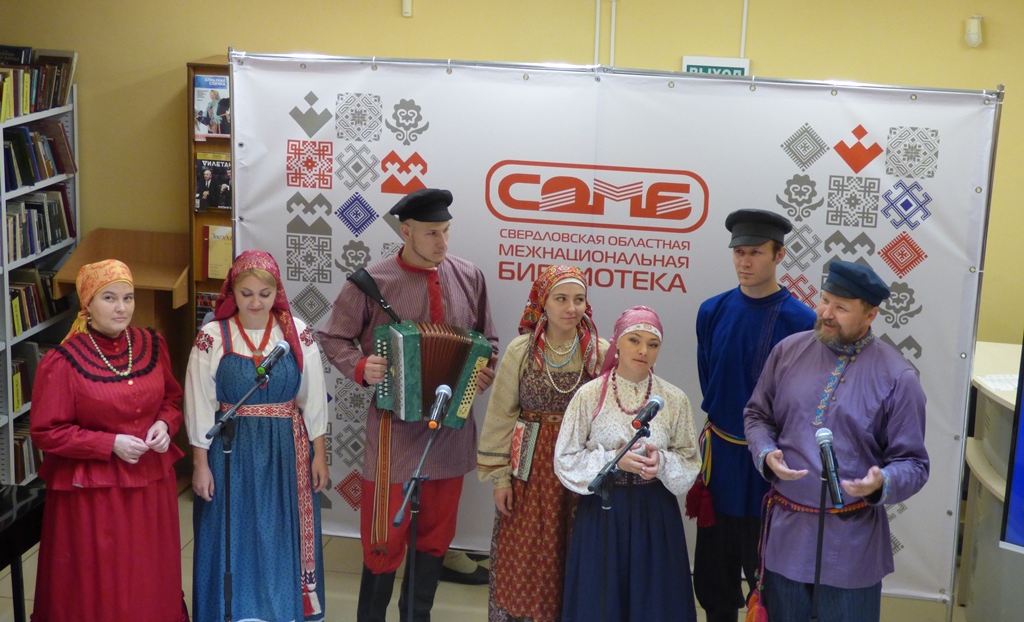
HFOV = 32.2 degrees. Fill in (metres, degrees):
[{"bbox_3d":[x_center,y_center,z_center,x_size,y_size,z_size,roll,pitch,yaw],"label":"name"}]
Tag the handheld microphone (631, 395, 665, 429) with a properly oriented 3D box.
[{"bbox_3d":[0.431,0.325,5.620,0.050,0.050,0.250,4,15,19],"label":"handheld microphone"}]

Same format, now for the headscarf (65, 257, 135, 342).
[{"bbox_3d":[-1.461,-0.034,6.270,0.200,0.280,0.260,-8,17,-34],"label":"headscarf"}]

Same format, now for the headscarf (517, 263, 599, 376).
[{"bbox_3d":[0.173,0.018,6.396,0.300,0.380,0.270,-2,14,-16],"label":"headscarf"}]

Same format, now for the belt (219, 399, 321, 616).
[{"bbox_3d":[-0.896,0.685,6.587,0.380,0.790,0.280,1,14,-3],"label":"belt"}]

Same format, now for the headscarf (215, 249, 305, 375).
[{"bbox_3d":[-0.907,0.000,6.350,0.320,0.440,0.280,-1,14,-9],"label":"headscarf"}]

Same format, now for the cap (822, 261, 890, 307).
[{"bbox_3d":[1.117,-0.083,5.740,0.245,0.120,0.210,8,18,-44],"label":"cap"}]

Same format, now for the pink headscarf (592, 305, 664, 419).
[{"bbox_3d":[0.394,0.160,5.925,0.230,0.380,0.260,0,14,-9],"label":"pink headscarf"}]

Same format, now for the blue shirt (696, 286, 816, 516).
[{"bbox_3d":[0.888,0.327,6.420,0.450,0.830,0.280,4,14,9],"label":"blue shirt"}]

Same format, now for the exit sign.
[{"bbox_3d":[0.913,-1.063,7.971,0.305,0.150,0.030,4,14,10],"label":"exit sign"}]

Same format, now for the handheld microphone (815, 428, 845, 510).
[{"bbox_3d":[0.952,0.467,5.300,0.052,0.250,0.052,-9,-23,2],"label":"handheld microphone"}]

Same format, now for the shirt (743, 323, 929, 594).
[{"bbox_3d":[1.058,0.494,5.821,0.600,0.850,0.420,6,14,18],"label":"shirt"}]

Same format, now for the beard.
[{"bbox_3d":[1.054,0.069,5.710,0.100,0.105,0.140,1,19,-44],"label":"beard"}]

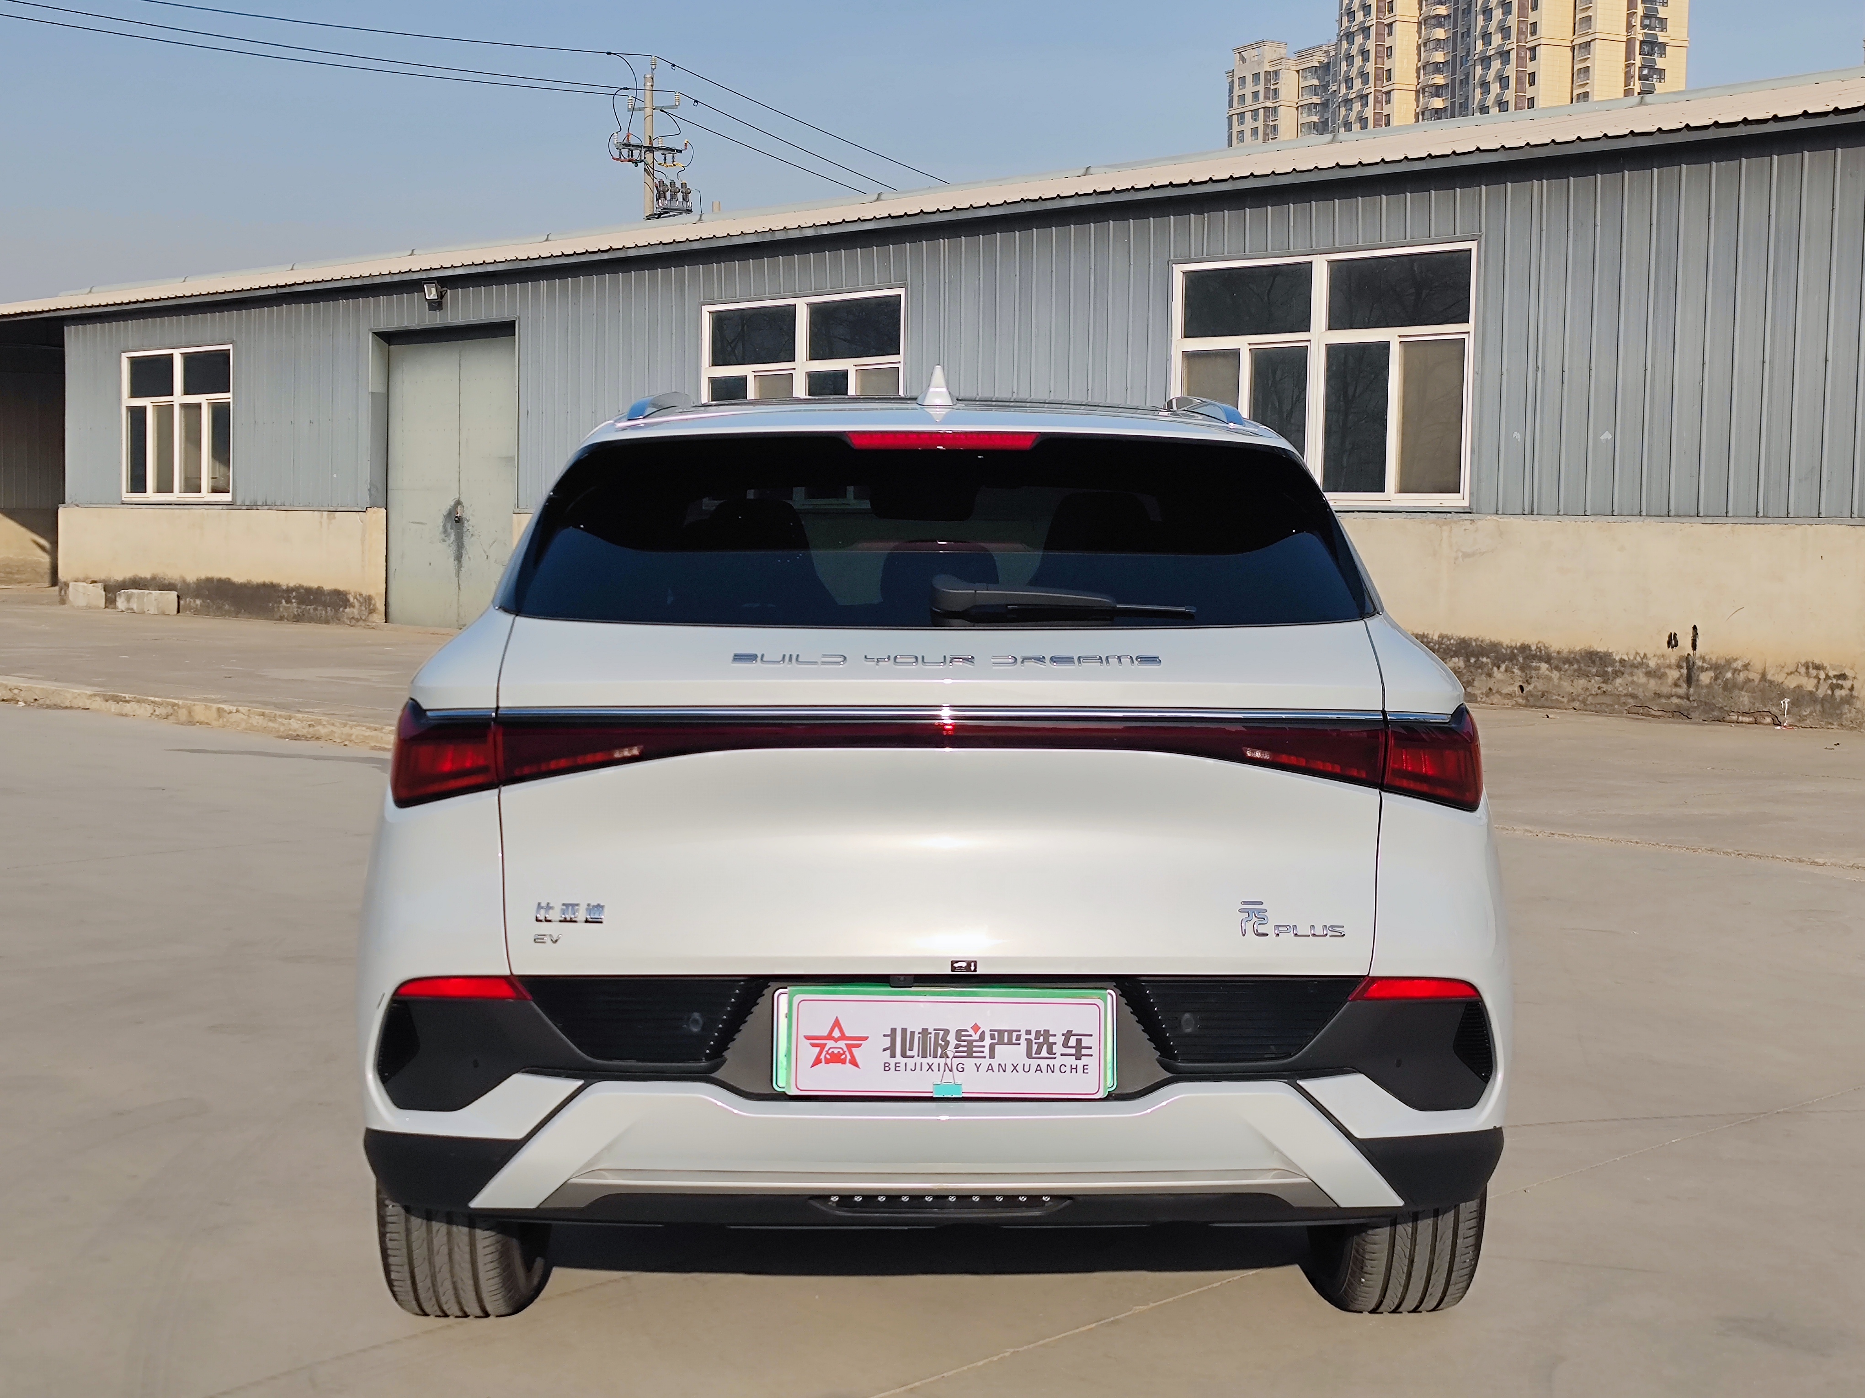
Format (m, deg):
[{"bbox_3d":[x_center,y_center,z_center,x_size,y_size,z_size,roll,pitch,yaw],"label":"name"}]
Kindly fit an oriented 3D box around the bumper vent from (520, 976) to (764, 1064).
[{"bbox_3d":[-0.400,0.443,2.853,0.334,0.123,0.072,0,5,-2],"label":"bumper vent"}]

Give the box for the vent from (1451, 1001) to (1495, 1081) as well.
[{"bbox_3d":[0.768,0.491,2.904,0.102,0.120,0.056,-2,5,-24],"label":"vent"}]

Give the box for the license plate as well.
[{"bbox_3d":[0.018,0.480,2.860,0.482,0.150,0.020,0,5,-2],"label":"license plate"}]

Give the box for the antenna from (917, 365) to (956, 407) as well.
[{"bbox_3d":[0.005,-0.494,3.261,0.061,0.066,0.150,0,5,-2],"label":"antenna"}]

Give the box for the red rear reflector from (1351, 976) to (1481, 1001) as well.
[{"bbox_3d":[0.673,0.401,2.858,0.225,0.043,0.086,-1,5,-14],"label":"red rear reflector"}]

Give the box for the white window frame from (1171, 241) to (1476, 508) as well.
[{"bbox_3d":[2.776,-2.314,14.878,2.489,1.827,0.120,5,6,38],"label":"white window frame"}]

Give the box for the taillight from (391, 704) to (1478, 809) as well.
[{"bbox_3d":[0.015,0.083,2.875,1.567,0.160,0.190,0,5,-2],"label":"taillight"}]

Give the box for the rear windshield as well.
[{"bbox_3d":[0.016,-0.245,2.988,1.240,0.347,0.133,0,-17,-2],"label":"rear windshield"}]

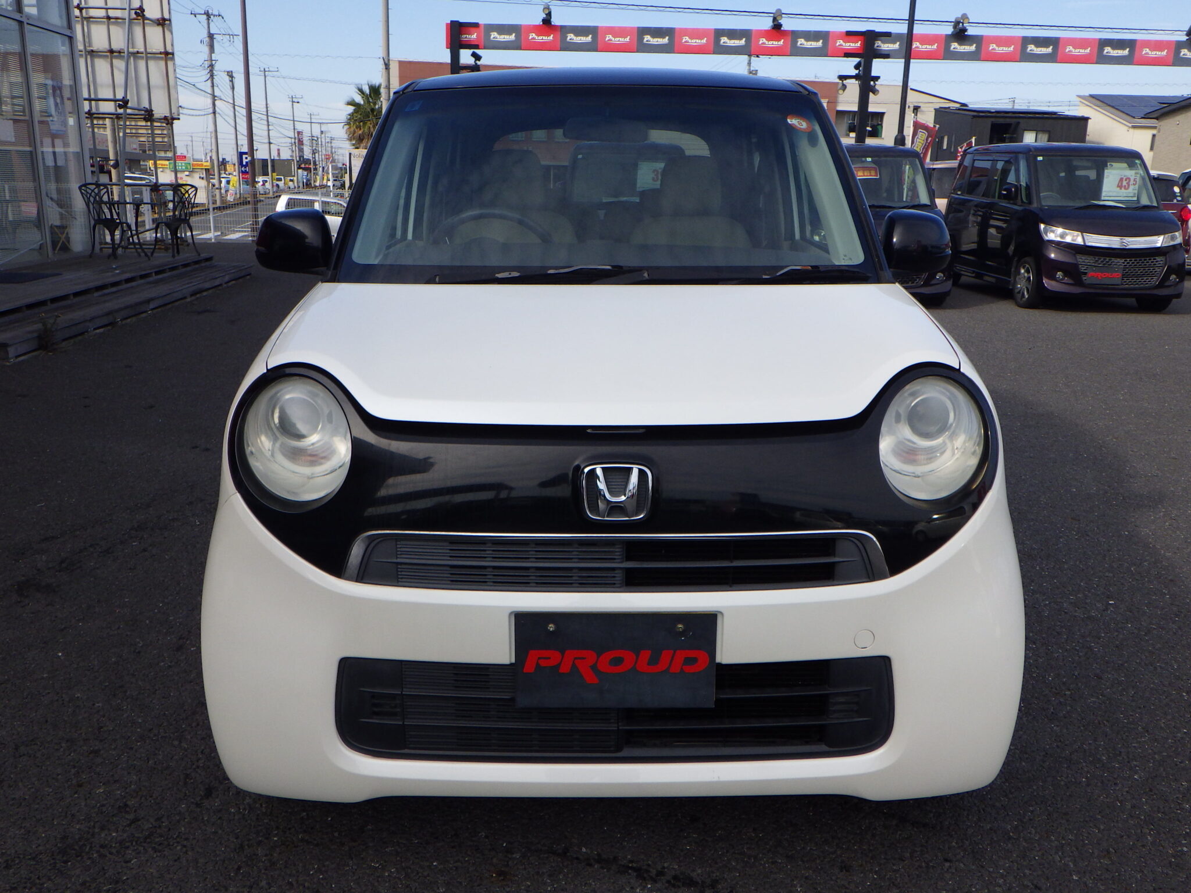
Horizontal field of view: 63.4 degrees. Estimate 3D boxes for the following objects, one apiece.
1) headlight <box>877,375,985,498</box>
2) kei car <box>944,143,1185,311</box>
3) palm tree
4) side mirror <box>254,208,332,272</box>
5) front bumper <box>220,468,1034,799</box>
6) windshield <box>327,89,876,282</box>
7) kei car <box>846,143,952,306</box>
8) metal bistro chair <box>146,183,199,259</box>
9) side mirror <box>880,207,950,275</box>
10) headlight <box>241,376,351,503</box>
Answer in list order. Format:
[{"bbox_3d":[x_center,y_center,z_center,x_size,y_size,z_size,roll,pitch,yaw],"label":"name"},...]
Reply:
[{"bbox_3d":[0.570,-0.013,1.634,0.180,0.205,0.140,-2,15,-7],"label":"headlight"},{"bbox_3d":[5.462,-2.573,11.244,1.475,1.735,3.395,2,15,4],"label":"kei car"},{"bbox_3d":[-14.378,-19.174,60.970,2.900,7.400,2.900,1,15,0],"label":"palm tree"},{"bbox_3d":[-0.745,-0.505,2.371,0.180,0.160,0.130,0,15,-1],"label":"side mirror"},{"bbox_3d":[0.032,0.332,1.753,1.460,0.500,0.400,0,15,-1],"label":"front bumper"},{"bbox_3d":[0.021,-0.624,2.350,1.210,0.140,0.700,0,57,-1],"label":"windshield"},{"bbox_3d":[3.073,-2.623,11.341,1.475,1.735,3.395,2,15,4],"label":"kei car"},{"bbox_3d":[-5.183,-2.787,11.900,0.450,0.880,0.500,8,17,26],"label":"metal bistro chair"},{"bbox_3d":[0.794,-0.506,2.386,0.180,0.160,0.130,0,15,-1],"label":"side mirror"},{"bbox_3d":[-0.501,-0.012,1.613,0.180,0.205,0.140,2,15,6],"label":"headlight"}]

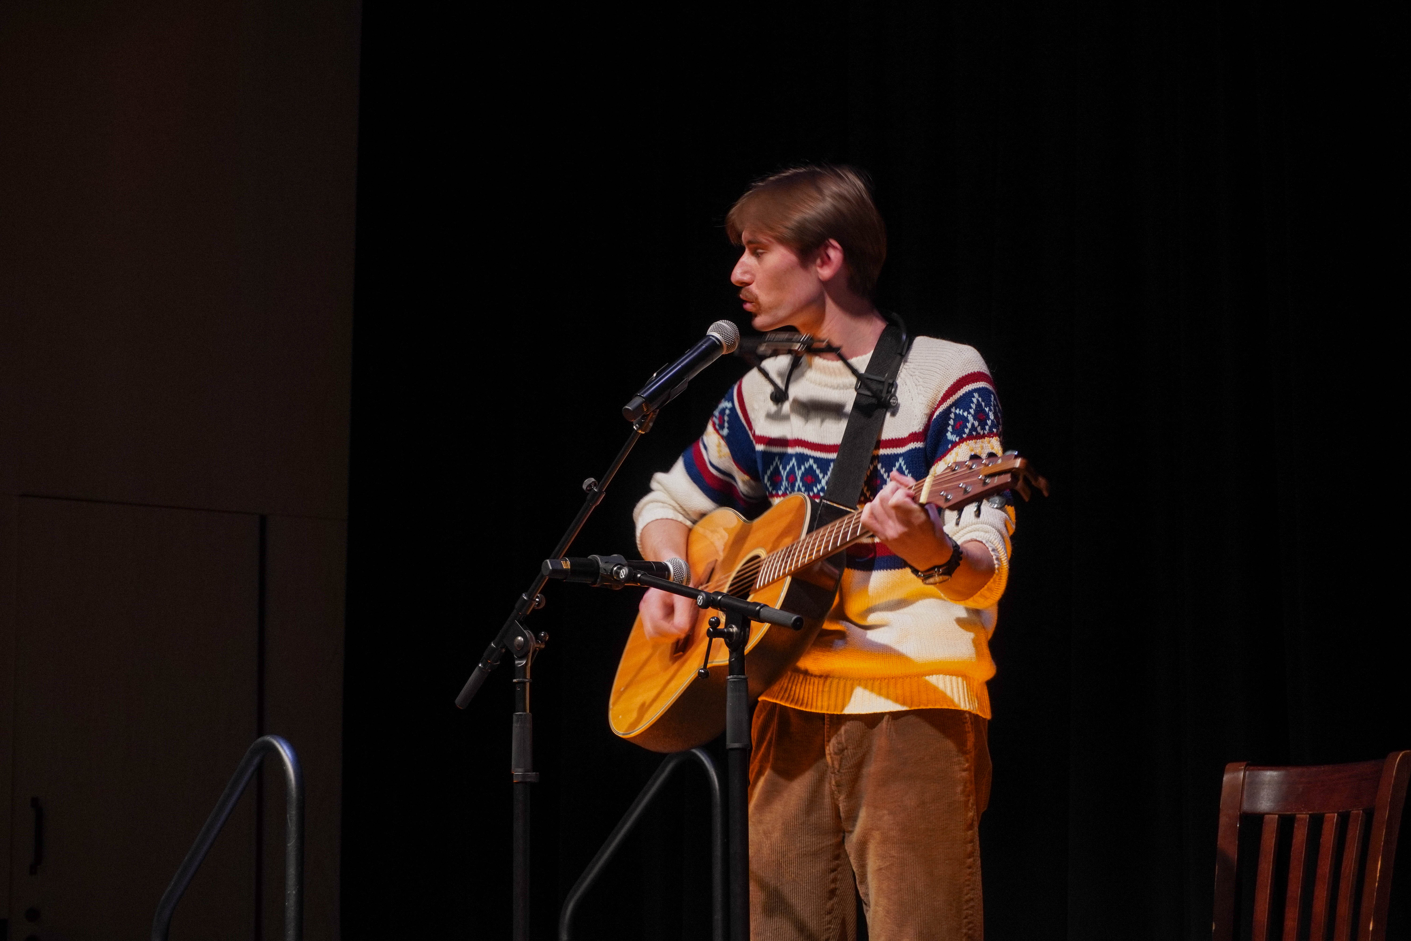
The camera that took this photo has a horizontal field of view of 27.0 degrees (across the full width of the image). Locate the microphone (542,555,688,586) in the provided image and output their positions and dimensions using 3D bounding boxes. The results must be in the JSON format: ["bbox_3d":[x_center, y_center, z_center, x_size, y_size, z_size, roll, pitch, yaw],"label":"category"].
[{"bbox_3d":[-0.122,0.142,4.094,0.252,0.052,0.052,6,-10,-41],"label":"microphone"}]

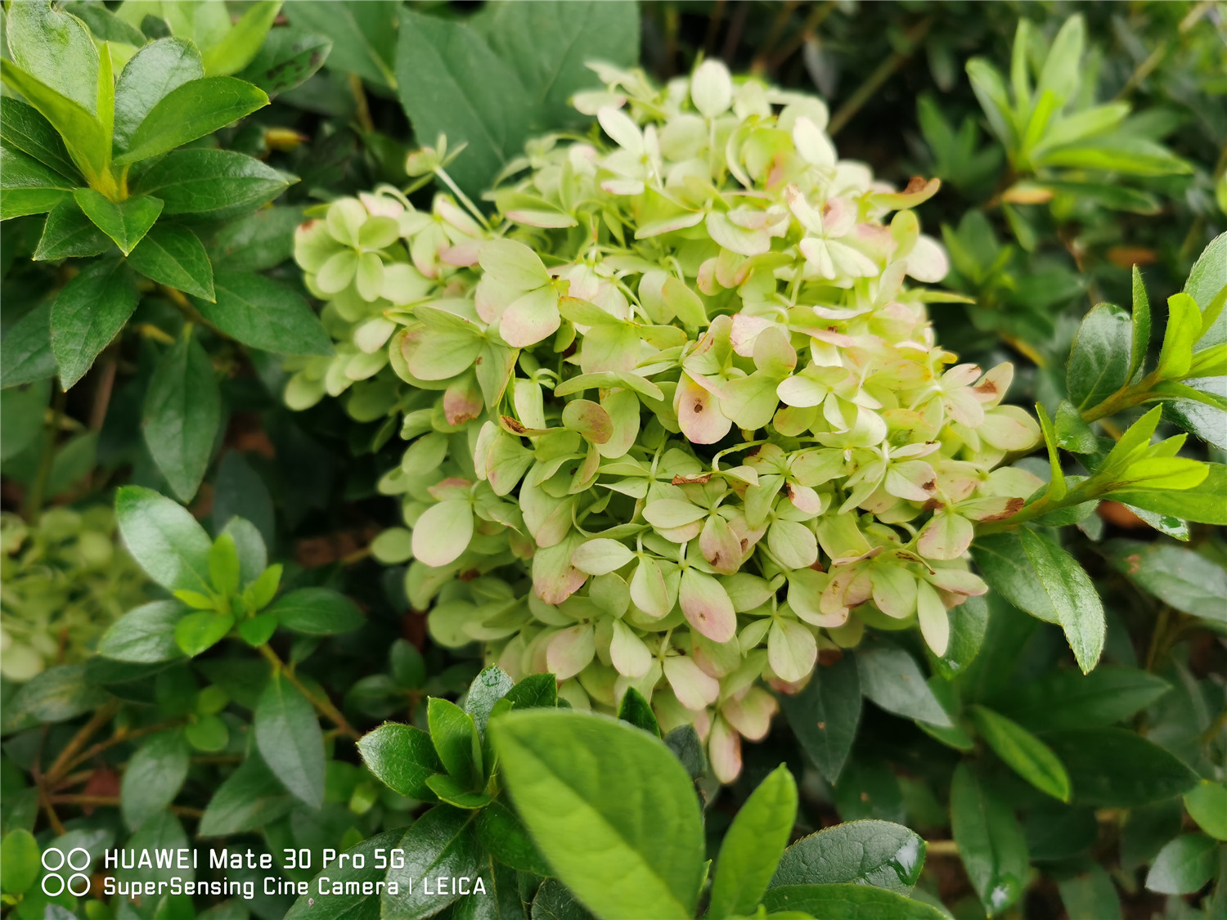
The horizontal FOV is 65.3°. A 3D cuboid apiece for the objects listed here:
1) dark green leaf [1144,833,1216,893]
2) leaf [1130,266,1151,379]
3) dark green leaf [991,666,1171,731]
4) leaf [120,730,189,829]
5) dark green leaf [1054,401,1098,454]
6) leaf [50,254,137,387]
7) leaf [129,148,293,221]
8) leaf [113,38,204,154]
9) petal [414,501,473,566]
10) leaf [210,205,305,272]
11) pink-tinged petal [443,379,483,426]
[{"bbox_3d":[0.214,0.152,0.360,0.034,0.006,0.020,-25,66,-12],"label":"dark green leaf"},{"bbox_3d":[0.163,-0.042,0.297,0.014,0.035,0.006,-10,12,-39],"label":"leaf"},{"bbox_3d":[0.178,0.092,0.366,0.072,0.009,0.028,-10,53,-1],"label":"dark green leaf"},{"bbox_3d":[-0.184,0.129,0.385,0.022,0.005,0.044,11,60,6],"label":"leaf"},{"bbox_3d":[0.110,-0.007,0.228,0.015,0.007,0.014,43,53,18],"label":"dark green leaf"},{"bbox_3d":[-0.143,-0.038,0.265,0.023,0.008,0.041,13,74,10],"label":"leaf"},{"bbox_3d":[-0.105,-0.072,0.250,0.039,0.007,0.019,-12,84,-30],"label":"leaf"},{"bbox_3d":[-0.135,-0.107,0.285,0.021,0.006,0.042,9,61,12],"label":"leaf"},{"bbox_3d":[-0.042,0.019,0.245,0.015,0.004,0.021,34,66,4],"label":"petal"},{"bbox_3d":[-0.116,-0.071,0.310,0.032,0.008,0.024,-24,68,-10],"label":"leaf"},{"bbox_3d":[-0.043,-0.017,0.272,0.011,0.015,0.004,18,-1,16],"label":"pink-tinged petal"}]

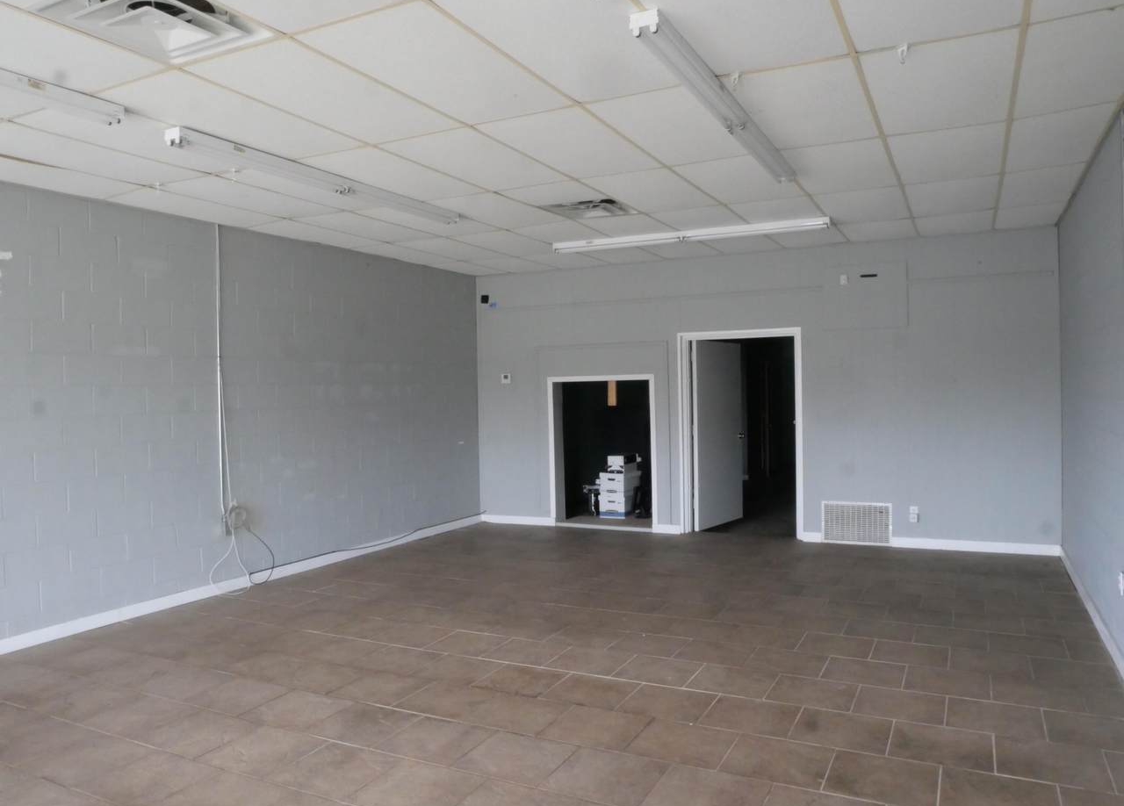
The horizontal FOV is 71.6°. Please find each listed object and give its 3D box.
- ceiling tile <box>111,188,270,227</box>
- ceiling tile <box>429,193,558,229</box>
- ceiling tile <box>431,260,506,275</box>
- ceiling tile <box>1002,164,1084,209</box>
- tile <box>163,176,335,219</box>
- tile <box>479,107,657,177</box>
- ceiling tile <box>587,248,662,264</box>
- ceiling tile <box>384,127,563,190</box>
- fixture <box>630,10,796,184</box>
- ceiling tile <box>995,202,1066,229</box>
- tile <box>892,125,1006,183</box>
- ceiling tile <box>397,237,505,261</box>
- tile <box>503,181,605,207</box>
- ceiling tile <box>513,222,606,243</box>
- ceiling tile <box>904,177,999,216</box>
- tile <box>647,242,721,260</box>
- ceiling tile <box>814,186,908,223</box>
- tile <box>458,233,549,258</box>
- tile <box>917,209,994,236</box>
[{"bbox_3d":[-2.619,-1.407,5.638,0.570,0.024,1.210,0,2,27],"label":"ceiling tile"},{"bbox_3d":[-0.453,-1.450,5.904,0.605,0.024,1.215,0,2,27],"label":"ceiling tile"},{"bbox_3d":[-1.016,-1.534,8.842,0.570,0.024,1.040,0,2,27],"label":"ceiling tile"},{"bbox_3d":[3.383,-1.530,5.538,0.470,0.020,1.212,-1,1,26],"label":"ceiling tile"},{"bbox_3d":[-2.126,-1.416,5.388,0.600,0.020,1.200,0,2,27],"label":"tile"},{"bbox_3d":[0.087,-1.406,4.266,0.605,0.024,1.215,0,2,27],"label":"tile"},{"bbox_3d":[0.608,-1.518,7.967,0.611,0.020,0.938,-1,1,26],"label":"ceiling tile"},{"bbox_3d":[-0.461,-1.407,4.546,0.605,0.024,1.215,0,2,27],"label":"ceiling tile"},{"bbox_3d":[0.860,-1.388,3.855,0.110,0.088,2.425,-1,1,28],"label":"fixture"},{"bbox_3d":[3.808,-1.531,6.360,0.480,0.024,1.050,0,2,27],"label":"ceiling tile"},{"bbox_3d":[2.277,-1.455,4.586,0.600,0.020,1.200,0,2,27],"label":"tile"},{"bbox_3d":[-1.028,-1.492,7.579,0.600,0.020,1.200,0,2,27],"label":"ceiling tile"},{"bbox_3d":[-0.042,-1.445,5.384,0.600,0.020,0.590,0,2,27],"label":"tile"},{"bbox_3d":[0.107,-1.489,7.016,0.611,0.020,1.212,-1,1,26],"label":"ceiling tile"},{"bbox_3d":[2.833,-1.492,5.654,0.600,0.020,1.200,0,2,27],"label":"ceiling tile"},{"bbox_3d":[1.164,-1.525,7.716,0.611,0.020,0.938,-1,1,26],"label":"tile"},{"bbox_3d":[2.334,-1.517,6.011,0.611,0.020,1.212,-1,1,26],"label":"ceiling tile"},{"bbox_3d":[-0.466,-1.492,7.313,0.600,0.020,1.200,0,2,27],"label":"tile"},{"bbox_3d":[3.331,-1.532,6.612,0.600,0.024,1.030,0,2,27],"label":"tile"}]

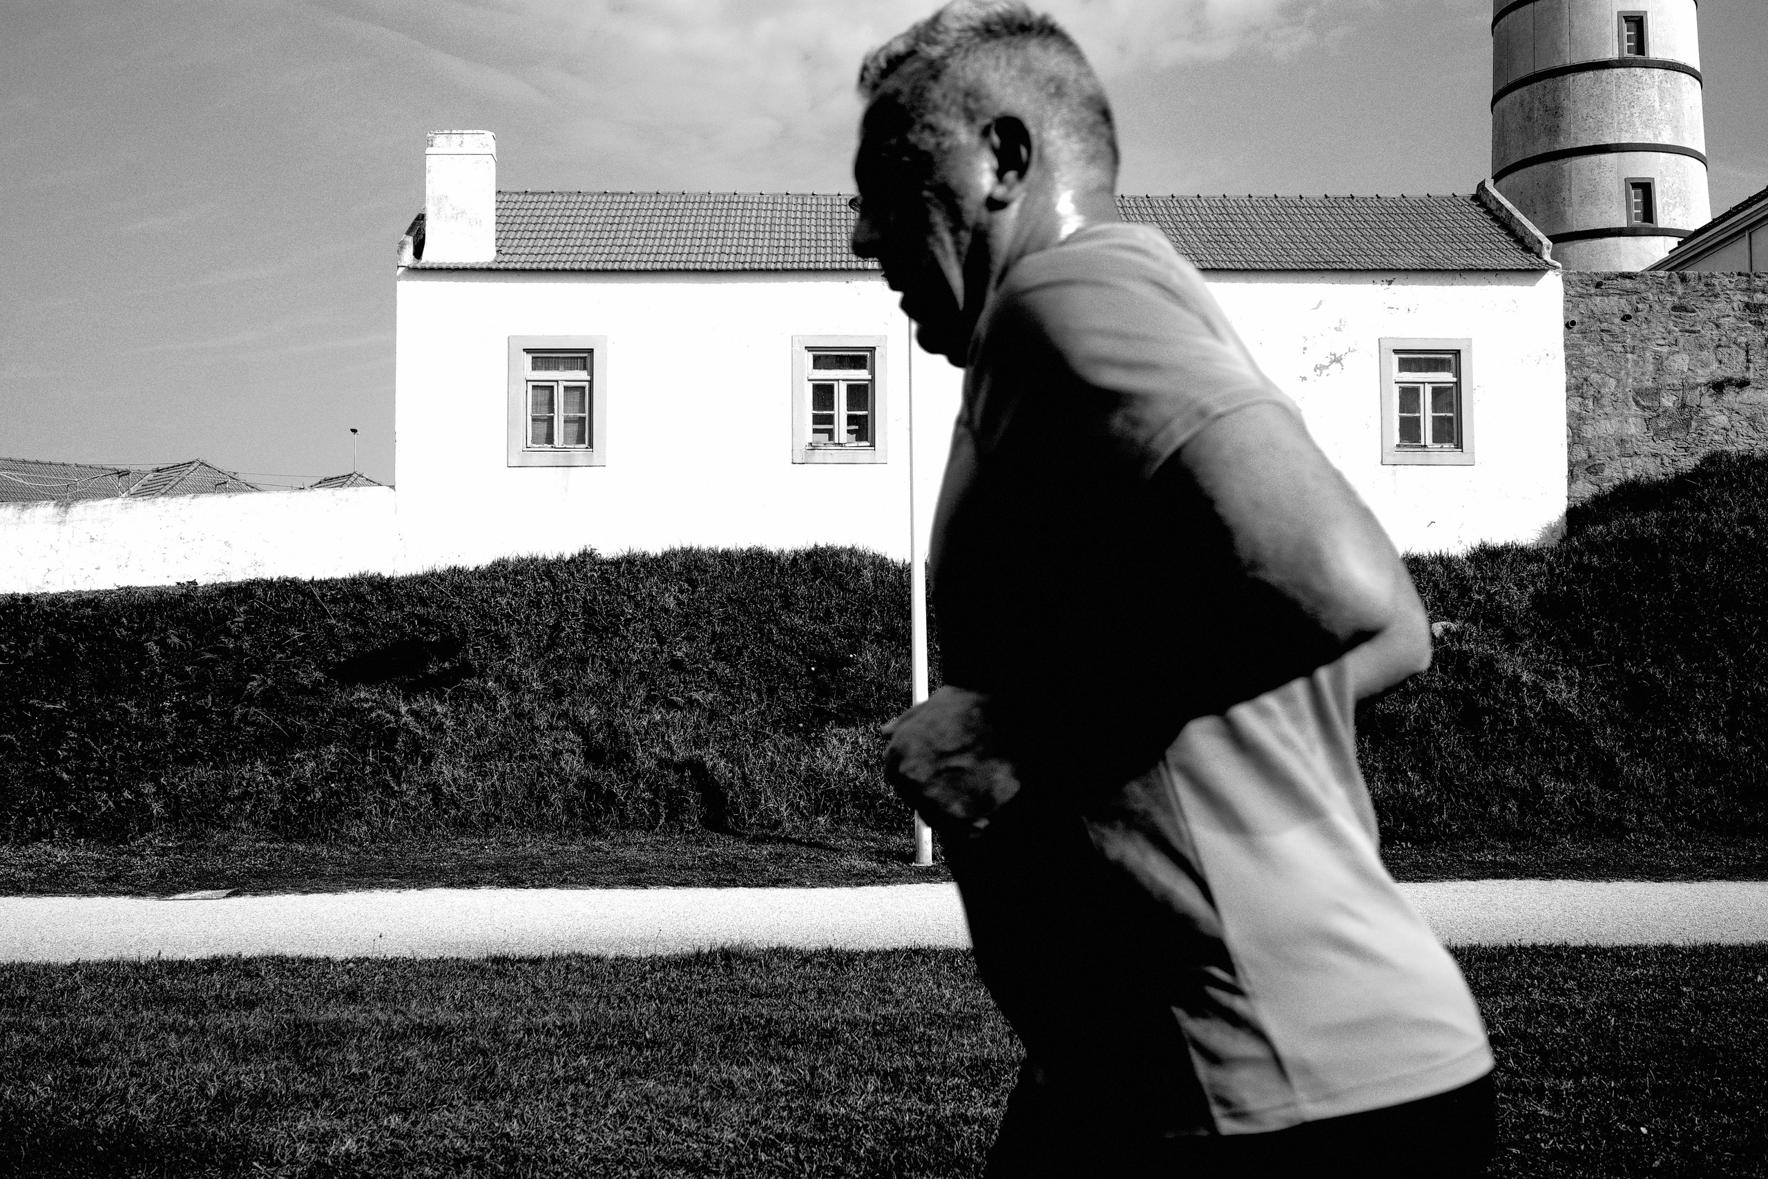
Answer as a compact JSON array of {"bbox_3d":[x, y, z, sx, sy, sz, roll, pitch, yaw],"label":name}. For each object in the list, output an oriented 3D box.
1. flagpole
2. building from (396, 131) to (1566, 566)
[{"bbox_3d":[0.251,-0.687,14.773,0.116,5.500,0.116,0,-3,0],"label":"flagpole"},{"bbox_3d":[1.309,-3.279,30.063,16.190,6.330,5.800,0,-3,-3],"label":"building"}]

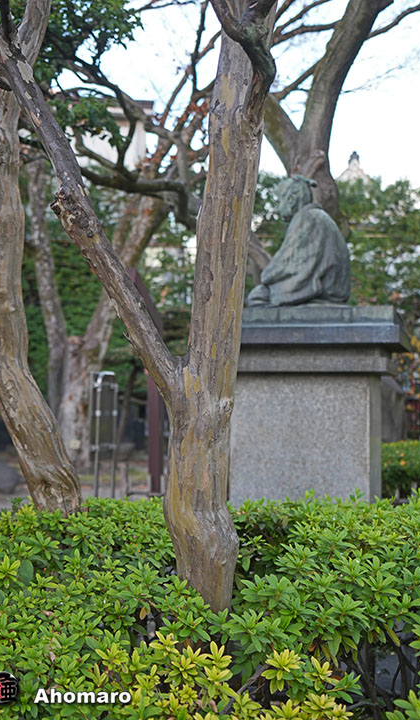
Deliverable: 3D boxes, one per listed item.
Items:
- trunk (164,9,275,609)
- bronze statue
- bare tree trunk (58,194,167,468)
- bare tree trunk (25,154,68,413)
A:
[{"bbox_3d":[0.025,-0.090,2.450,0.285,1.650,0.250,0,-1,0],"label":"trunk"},{"bbox_3d":[0.581,-0.776,6.100,0.670,0.845,0.620,0,-1,15],"label":"bronze statue"},{"bbox_3d":[-1.411,-0.412,13.600,1.550,3.970,0.850,0,-1,0],"label":"bare tree trunk"},{"bbox_3d":[-2.435,-0.931,14.000,0.650,4.200,0.500,0,-1,0],"label":"bare tree trunk"}]

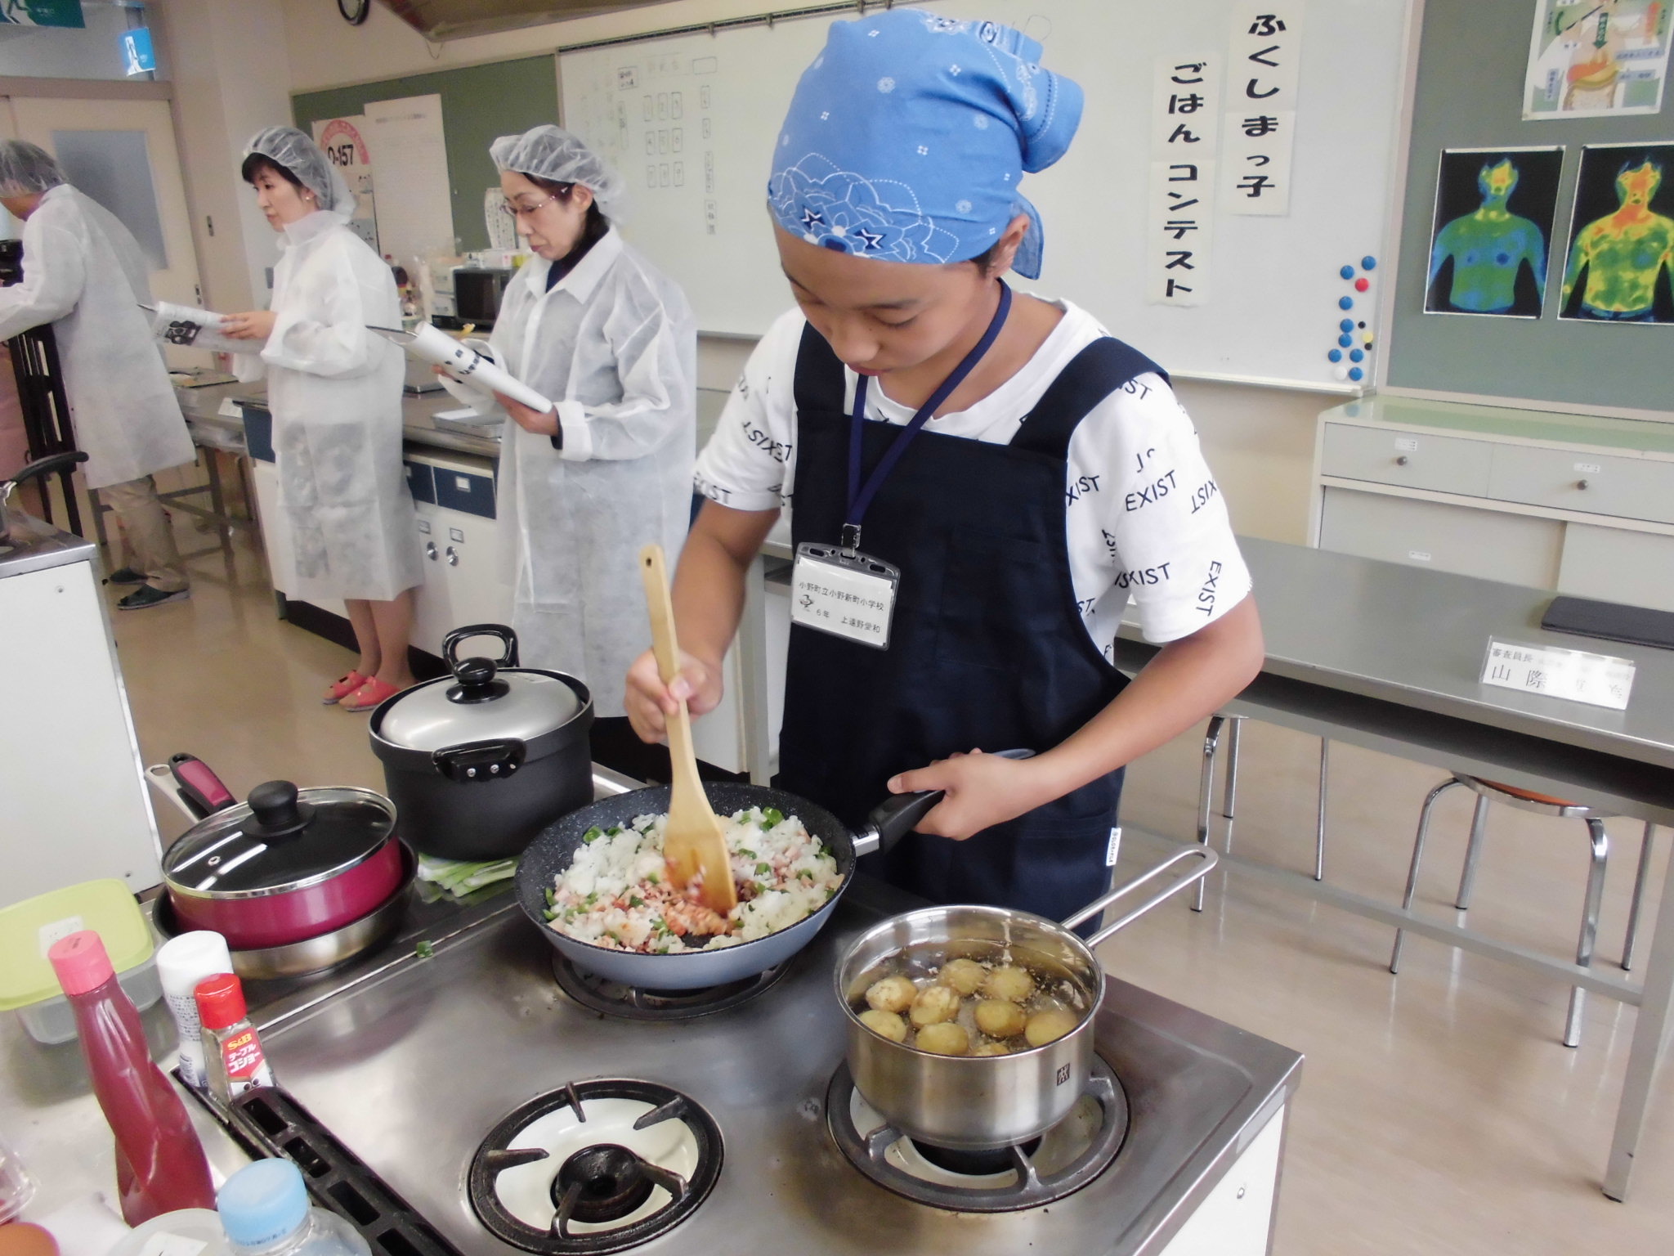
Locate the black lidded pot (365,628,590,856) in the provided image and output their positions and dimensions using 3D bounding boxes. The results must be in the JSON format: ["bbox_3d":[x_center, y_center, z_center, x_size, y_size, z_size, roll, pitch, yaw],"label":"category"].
[{"bbox_3d":[-0.350,0.112,1.268,0.220,0.174,0.310,-6,20,-14],"label":"black lidded pot"}]

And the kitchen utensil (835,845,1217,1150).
[{"bbox_3d":[0.155,0.249,0.904,0.340,0.092,0.180,-13,22,-31],"label":"kitchen utensil"}]

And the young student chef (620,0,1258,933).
[{"bbox_3d":[0.083,0.231,1.202,0.500,1.500,0.440,11,23,33],"label":"young student chef"}]

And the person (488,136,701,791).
[{"bbox_3d":[-0.505,-0.270,2.693,0.390,1.510,0.470,-18,24,-38],"label":"person"}]

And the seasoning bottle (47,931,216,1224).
[{"bbox_3d":[-0.428,0.270,0.770,0.062,0.198,0.055,-13,22,-28],"label":"seasoning bottle"}]

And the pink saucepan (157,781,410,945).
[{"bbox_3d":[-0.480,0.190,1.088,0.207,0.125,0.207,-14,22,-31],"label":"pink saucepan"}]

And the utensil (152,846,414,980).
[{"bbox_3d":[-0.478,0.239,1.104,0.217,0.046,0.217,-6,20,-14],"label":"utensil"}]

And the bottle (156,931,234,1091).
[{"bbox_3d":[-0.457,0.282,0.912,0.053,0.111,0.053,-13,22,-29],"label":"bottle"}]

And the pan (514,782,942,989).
[{"bbox_3d":[-0.039,0.186,1.079,0.460,0.102,0.282,-7,20,-17],"label":"pan"}]

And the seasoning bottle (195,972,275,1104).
[{"bbox_3d":[-0.423,0.288,0.879,0.038,0.092,0.038,13,24,37],"label":"seasoning bottle"}]

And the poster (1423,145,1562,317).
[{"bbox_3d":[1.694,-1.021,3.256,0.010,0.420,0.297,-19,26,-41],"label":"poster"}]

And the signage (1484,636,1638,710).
[{"bbox_3d":[1.022,0.060,1.784,0.182,0.062,0.055,13,24,36],"label":"signage"}]

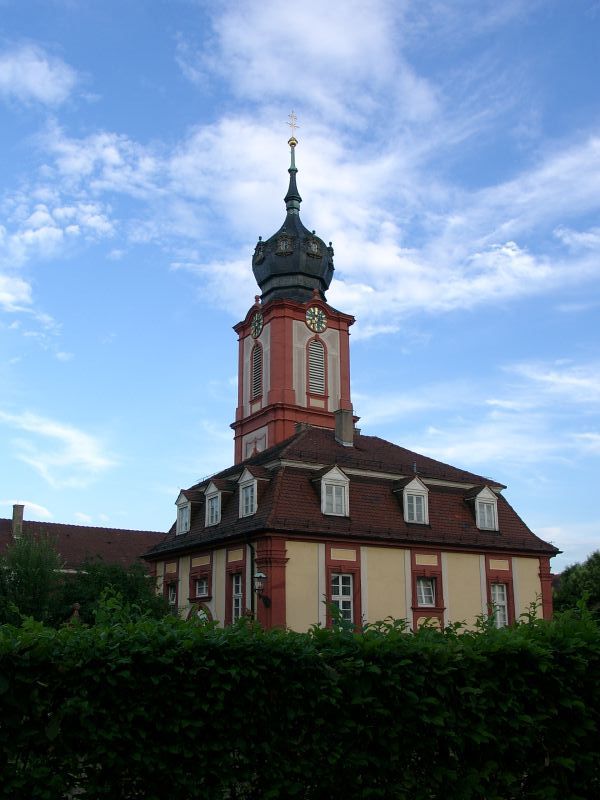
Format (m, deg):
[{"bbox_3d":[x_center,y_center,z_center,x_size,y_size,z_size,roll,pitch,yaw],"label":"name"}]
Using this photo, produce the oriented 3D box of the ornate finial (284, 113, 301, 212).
[{"bbox_3d":[-0.627,-20.944,70.865,1.400,10.310,1.400,0,-16,0],"label":"ornate finial"}]

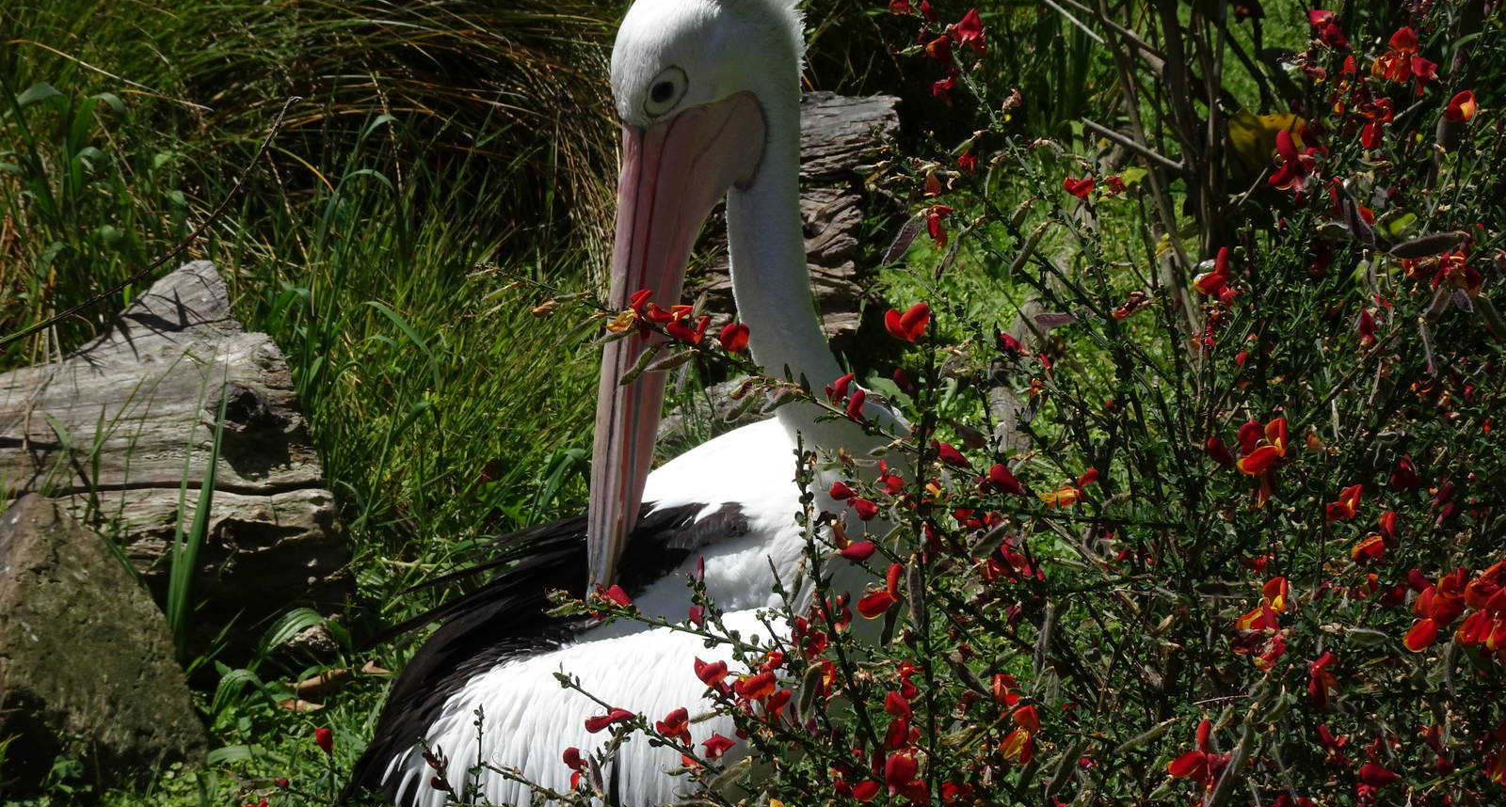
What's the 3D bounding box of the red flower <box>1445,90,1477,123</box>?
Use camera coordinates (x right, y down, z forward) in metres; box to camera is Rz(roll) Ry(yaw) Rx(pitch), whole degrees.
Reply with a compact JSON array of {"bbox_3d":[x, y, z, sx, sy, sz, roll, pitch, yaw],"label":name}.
[{"bbox_3d":[0.485,-0.204,2.380,0.022,0.022,0.022,12,21,34],"label":"red flower"}]

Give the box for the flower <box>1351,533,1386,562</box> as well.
[{"bbox_3d":[0.410,0.096,2.320,0.022,0.019,0.023,-9,19,-28],"label":"flower"}]

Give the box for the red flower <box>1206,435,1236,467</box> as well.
[{"bbox_3d":[0.309,0.032,2.300,0.013,0.025,0.012,-39,18,4],"label":"red flower"}]

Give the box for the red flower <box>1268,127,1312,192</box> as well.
[{"bbox_3d":[0.368,-0.167,2.380,0.032,0.044,0.031,-14,22,-39],"label":"red flower"}]

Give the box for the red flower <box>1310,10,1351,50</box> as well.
[{"bbox_3d":[0.414,-0.269,2.500,0.030,0.029,0.026,15,23,40],"label":"red flower"}]

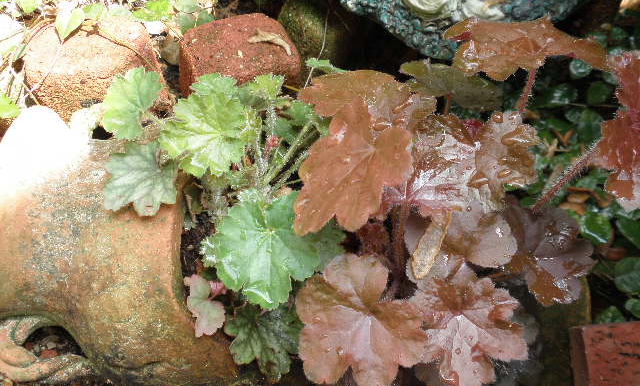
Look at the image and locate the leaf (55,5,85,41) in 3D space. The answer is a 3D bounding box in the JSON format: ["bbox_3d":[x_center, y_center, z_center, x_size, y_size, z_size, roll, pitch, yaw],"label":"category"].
[{"bbox_3d":[-0.272,-0.181,0.730,0.032,0.012,0.049,15,63,5],"label":"leaf"}]

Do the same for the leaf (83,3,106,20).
[{"bbox_3d":[-0.297,-0.239,0.900,0.034,0.010,0.027,-21,49,-19],"label":"leaf"}]

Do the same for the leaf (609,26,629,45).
[{"bbox_3d":[0.366,-0.193,0.840,0.024,0.008,0.027,0,56,0],"label":"leaf"}]

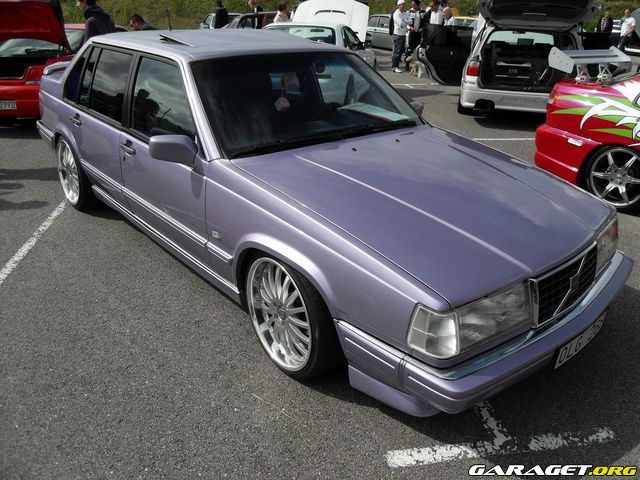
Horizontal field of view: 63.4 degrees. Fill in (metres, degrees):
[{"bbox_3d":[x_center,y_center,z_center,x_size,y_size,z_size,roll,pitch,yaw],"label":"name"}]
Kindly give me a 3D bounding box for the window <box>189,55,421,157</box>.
[{"bbox_3d":[-0.017,-0.877,3.089,1.480,0.120,0.700,-19,67,-38],"label":"window"}]

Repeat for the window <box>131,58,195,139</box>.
[{"bbox_3d":[-0.899,-0.791,3.001,0.050,0.450,0.930,8,14,-47],"label":"window"}]

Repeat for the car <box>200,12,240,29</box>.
[{"bbox_3d":[-3.061,-6.775,17.225,1.700,1.410,4.250,-8,26,-20],"label":"car"}]

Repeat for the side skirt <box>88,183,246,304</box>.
[{"bbox_3d":[-1.067,-0.050,3.374,0.100,0.140,2.080,-19,33,-38],"label":"side skirt"}]

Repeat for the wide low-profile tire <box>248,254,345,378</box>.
[{"bbox_3d":[-0.111,0.325,2.522,0.250,0.655,0.655,-16,31,-34],"label":"wide low-profile tire"}]

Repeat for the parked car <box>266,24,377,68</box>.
[{"bbox_3d":[-0.027,-3.317,9.547,1.740,1.290,4.200,7,26,11],"label":"parked car"}]

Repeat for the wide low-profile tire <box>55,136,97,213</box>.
[{"bbox_3d":[-1.976,-0.603,4.348,0.250,0.655,0.655,-19,33,-38],"label":"wide low-profile tire"}]

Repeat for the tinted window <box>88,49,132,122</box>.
[{"bbox_3d":[-1.443,-1.059,3.552,0.050,0.460,0.620,8,14,-47],"label":"tinted window"}]

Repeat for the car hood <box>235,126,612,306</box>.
[{"bbox_3d":[0.602,-0.272,2.591,1.500,0.160,1.420,-19,42,-38],"label":"car hood"}]

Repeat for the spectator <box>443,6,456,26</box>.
[{"bbox_3d":[3.133,-4.966,12.971,0.360,1.600,0.480,-10,28,-24],"label":"spectator"}]

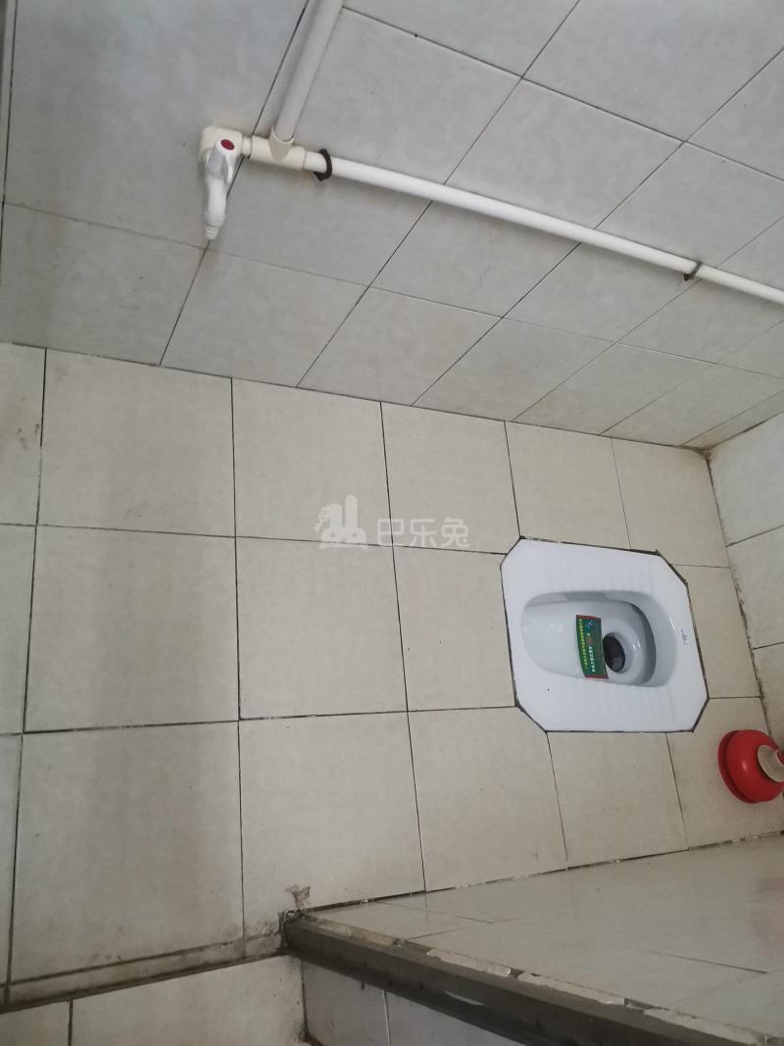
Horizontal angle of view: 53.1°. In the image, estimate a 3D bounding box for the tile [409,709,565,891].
[{"bbox_3d":[0.169,0.475,1.386,0.300,0.012,0.284,5,69,-27],"label":"tile"}]

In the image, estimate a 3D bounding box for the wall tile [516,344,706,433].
[{"bbox_3d":[0.447,-0.270,1.625,0.248,0.331,0.010,4,69,-27],"label":"wall tile"}]

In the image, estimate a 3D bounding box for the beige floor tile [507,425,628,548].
[{"bbox_3d":[0.385,-0.082,1.724,0.300,0.010,0.271,4,69,-27],"label":"beige floor tile"}]

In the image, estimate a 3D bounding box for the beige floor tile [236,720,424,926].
[{"bbox_3d":[-0.094,0.469,1.257,0.300,0.010,0.309,4,69,-27],"label":"beige floor tile"}]

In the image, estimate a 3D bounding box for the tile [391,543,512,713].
[{"bbox_3d":[0.122,0.198,1.476,0.239,0.010,0.301,4,69,-27],"label":"tile"}]

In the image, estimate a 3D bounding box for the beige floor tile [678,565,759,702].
[{"bbox_3d":[0.737,0.246,1.780,0.190,0.012,0.299,5,69,-27],"label":"beige floor tile"}]

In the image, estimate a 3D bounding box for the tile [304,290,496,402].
[{"bbox_3d":[0.002,-0.305,1.403,0.246,0.331,0.010,4,69,-27],"label":"tile"}]

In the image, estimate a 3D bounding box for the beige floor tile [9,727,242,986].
[{"bbox_3d":[-0.363,0.441,1.111,0.300,0.012,0.302,5,69,-27],"label":"beige floor tile"}]

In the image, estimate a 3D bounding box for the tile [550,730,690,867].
[{"bbox_3d":[0.438,0.522,1.514,0.300,0.012,0.230,5,69,-27],"label":"tile"}]

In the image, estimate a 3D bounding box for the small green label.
[{"bbox_3d":[0.429,0.266,1.681,0.072,0.015,0.133,8,68,-34],"label":"small green label"}]

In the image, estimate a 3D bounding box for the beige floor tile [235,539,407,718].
[{"bbox_3d":[-0.120,0.178,1.340,0.300,0.012,0.300,4,69,-27],"label":"beige floor tile"}]

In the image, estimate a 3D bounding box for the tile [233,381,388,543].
[{"bbox_3d":[-0.148,-0.106,1.437,0.300,0.012,0.300,4,69,-27],"label":"tile"}]

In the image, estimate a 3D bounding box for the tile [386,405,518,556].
[{"bbox_3d":[0.121,-0.086,1.574,0.300,0.012,0.300,4,69,-27],"label":"tile"}]

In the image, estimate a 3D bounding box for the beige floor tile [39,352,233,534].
[{"bbox_3d":[-0.418,-0.129,1.316,0.305,0.010,0.304,4,69,-27],"label":"beige floor tile"}]

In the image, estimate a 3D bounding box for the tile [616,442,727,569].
[{"bbox_3d":[0.657,-0.046,1.854,0.302,0.010,0.304,4,69,-27],"label":"tile"}]

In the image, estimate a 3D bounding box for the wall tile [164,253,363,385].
[{"bbox_3d":[-0.216,-0.319,1.273,0.248,0.330,0.012,5,69,-27],"label":"wall tile"}]

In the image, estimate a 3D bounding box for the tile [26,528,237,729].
[{"bbox_3d":[-0.388,0.157,1.205,0.300,0.012,0.299,5,69,-27],"label":"tile"}]

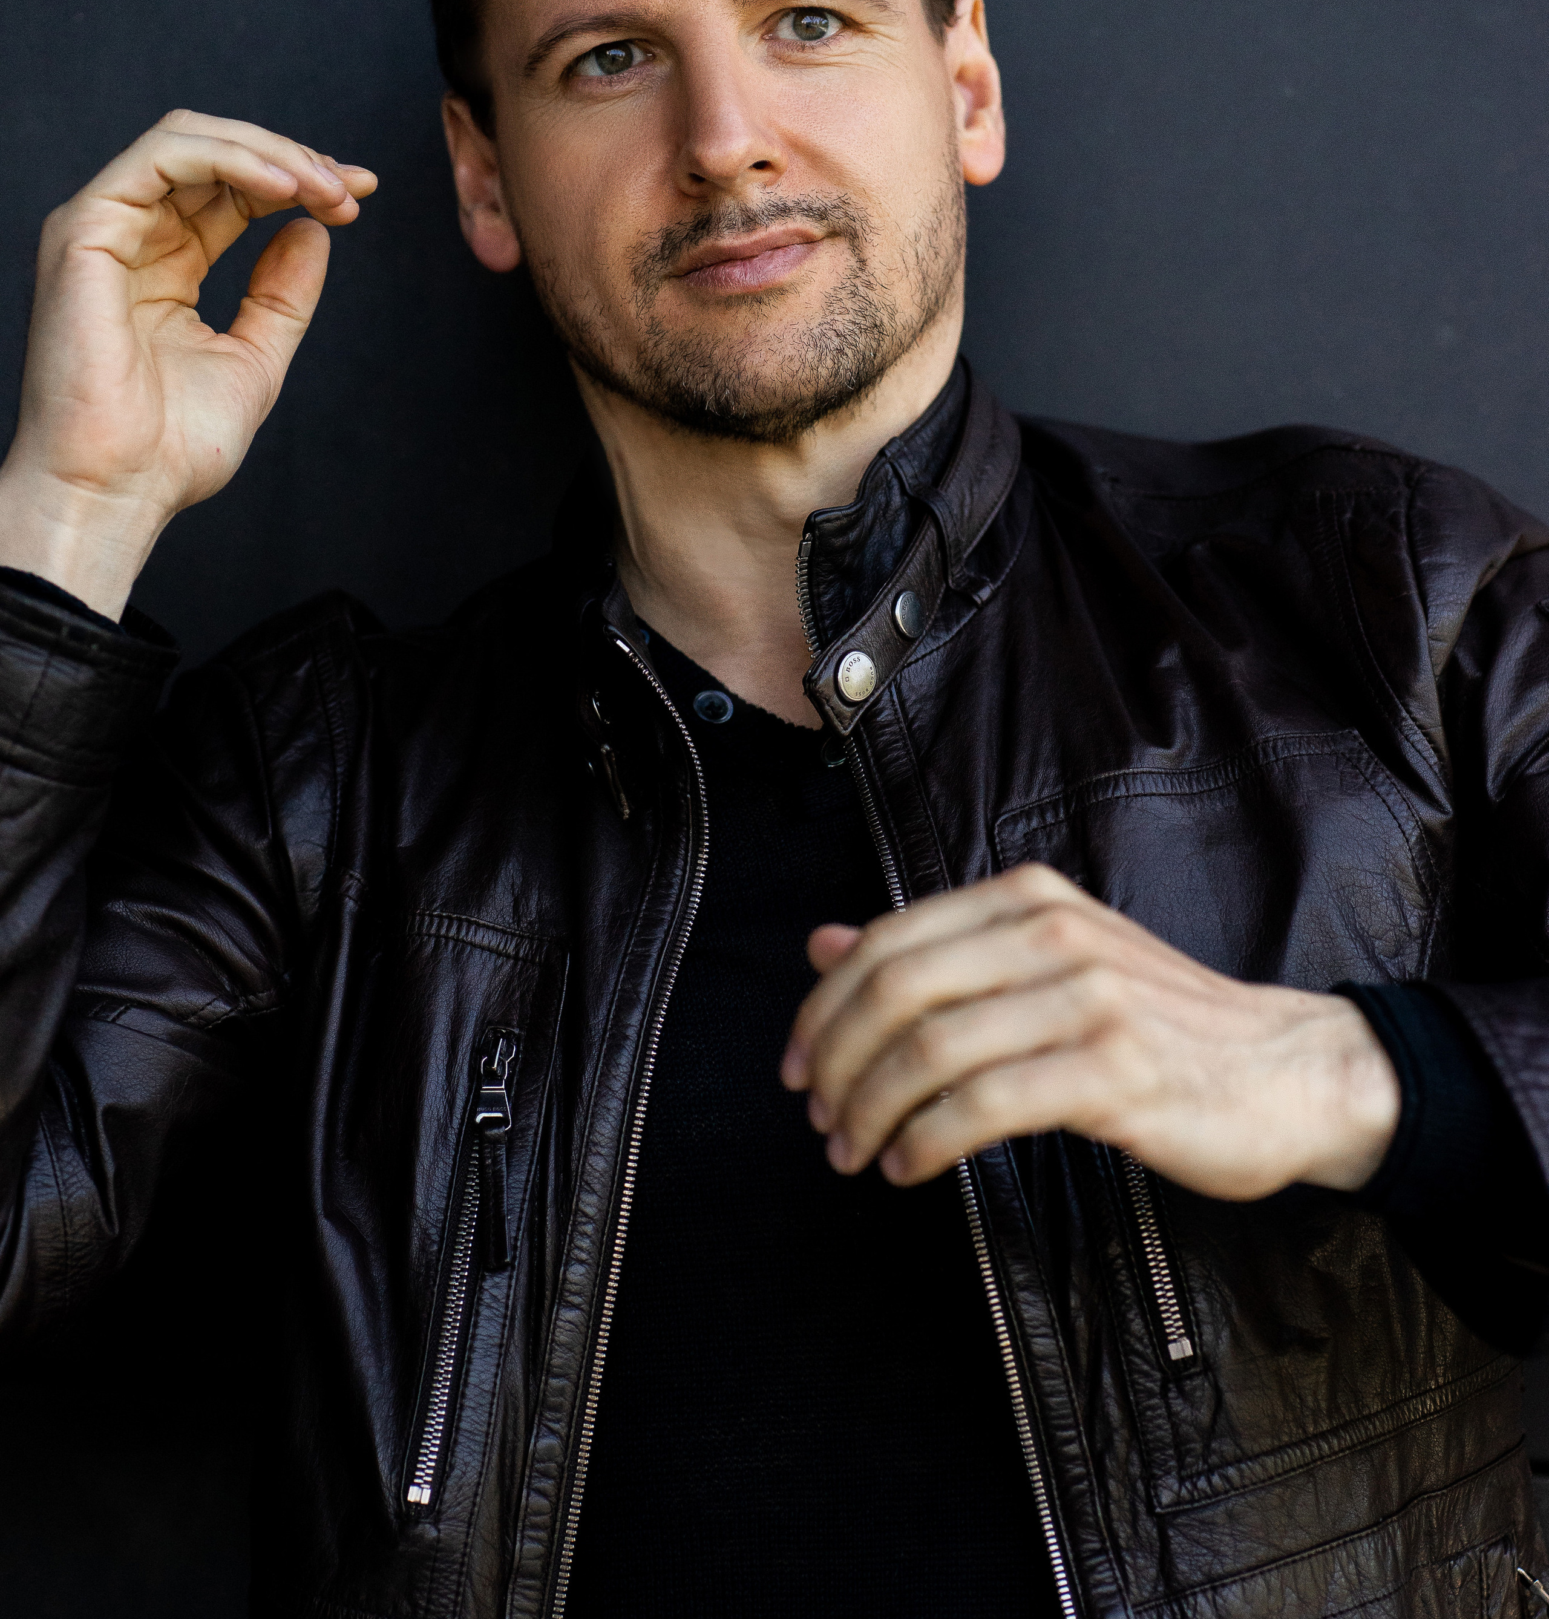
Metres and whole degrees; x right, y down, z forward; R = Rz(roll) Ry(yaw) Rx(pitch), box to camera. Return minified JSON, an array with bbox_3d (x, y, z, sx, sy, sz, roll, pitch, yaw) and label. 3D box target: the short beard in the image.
[{"bbox_3d":[-0.007,-0.159,1.757,0.145,0.080,0.095,-10,0,2],"label":"short beard"}]

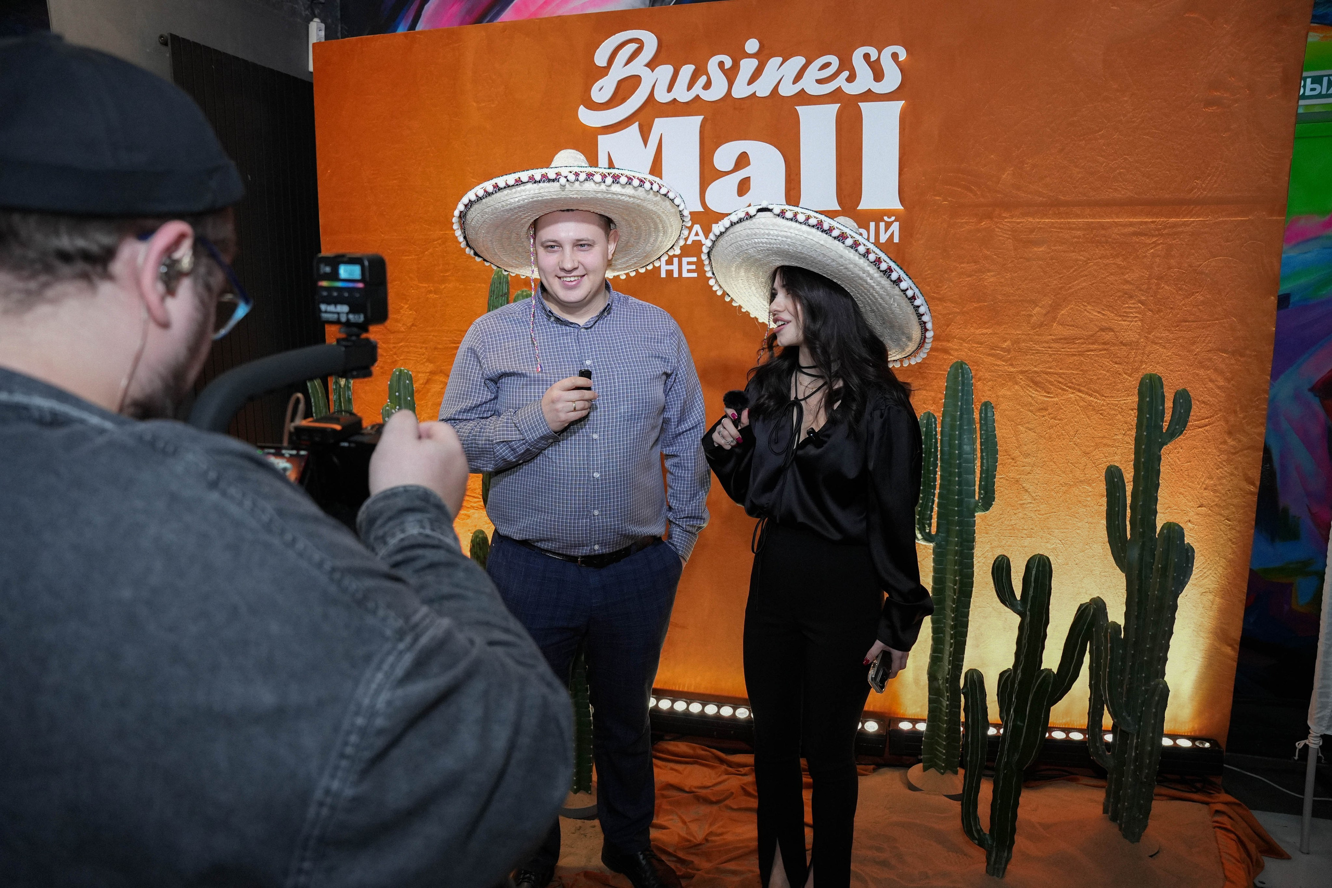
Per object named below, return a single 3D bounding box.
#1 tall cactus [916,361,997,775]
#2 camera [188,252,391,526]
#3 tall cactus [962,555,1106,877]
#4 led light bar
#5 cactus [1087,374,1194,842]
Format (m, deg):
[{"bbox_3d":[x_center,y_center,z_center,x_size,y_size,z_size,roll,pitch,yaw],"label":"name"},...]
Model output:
[{"bbox_3d":[0.876,0.390,2.696,0.239,1.284,0.143,1,8,9],"label":"tall cactus"},{"bbox_3d":[-0.346,-0.042,0.860,0.190,0.280,0.270,2,9,17],"label":"camera"},{"bbox_3d":[0.911,0.691,2.233,0.325,0.849,0.244,1,8,10],"label":"tall cactus"},{"bbox_3d":[0.234,0.962,3.036,1.010,0.100,0.075,2,9,15],"label":"led light bar"},{"bbox_3d":[1.260,0.452,2.377,0.259,1.278,0.220,2,8,14],"label":"cactus"}]

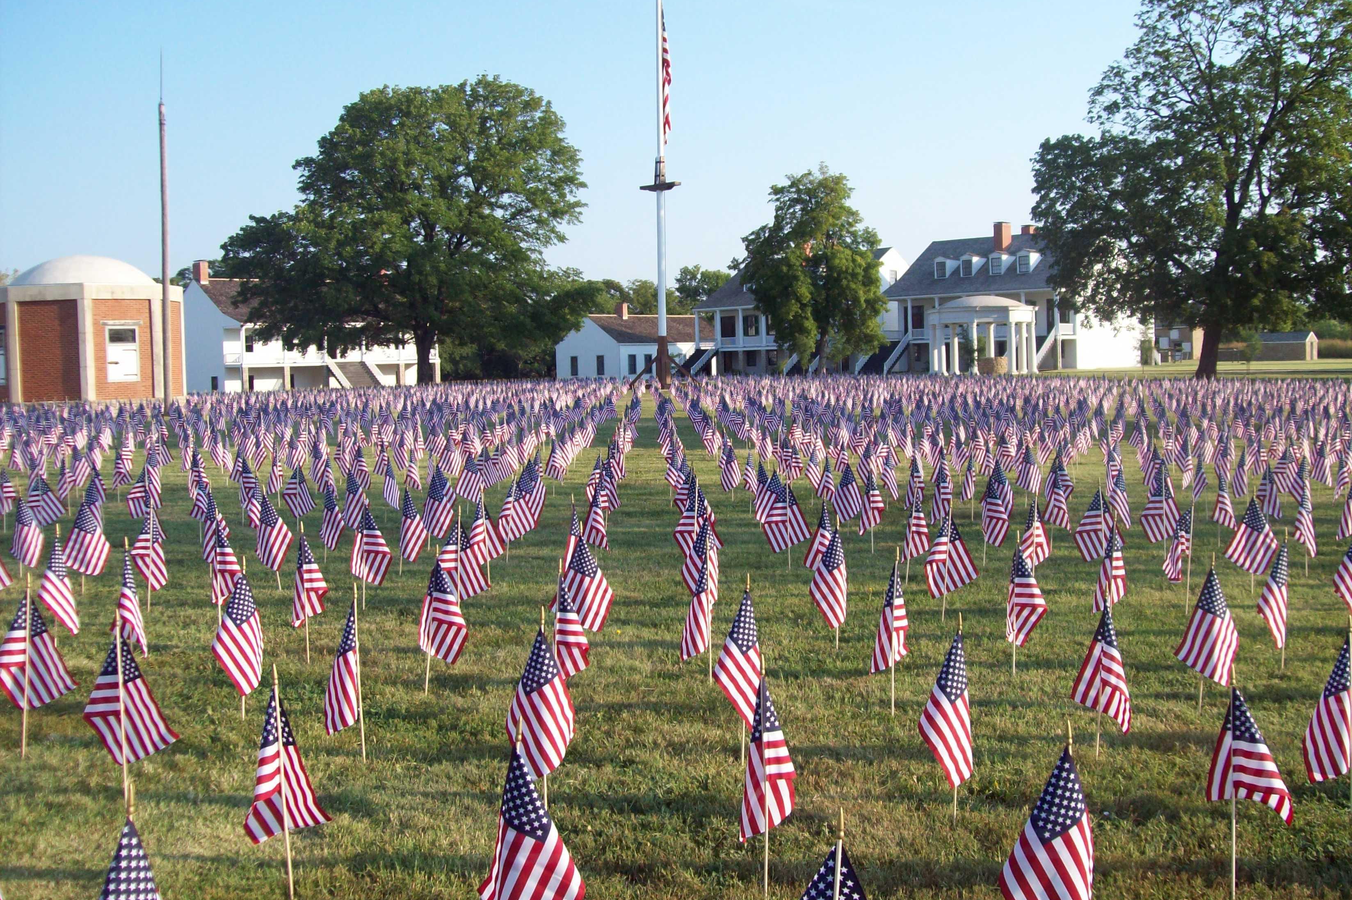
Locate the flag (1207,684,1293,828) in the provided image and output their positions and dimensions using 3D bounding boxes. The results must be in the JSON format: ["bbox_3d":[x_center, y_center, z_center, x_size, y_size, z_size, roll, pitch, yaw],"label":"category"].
[{"bbox_3d":[1.653,0.879,4.050,0.249,0.399,0.140,1,4,22],"label":"flag"}]

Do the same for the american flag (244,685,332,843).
[{"bbox_3d":[-1.114,0.903,4.040,0.250,0.450,0.150,-1,4,-9],"label":"american flag"}]

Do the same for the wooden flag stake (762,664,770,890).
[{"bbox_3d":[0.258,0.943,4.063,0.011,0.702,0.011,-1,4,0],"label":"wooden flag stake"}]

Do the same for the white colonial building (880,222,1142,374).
[{"bbox_3d":[27.100,-12.300,112.400,12.500,11.500,17.000,-4,5,-39],"label":"white colonial building"}]

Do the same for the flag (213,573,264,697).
[{"bbox_3d":[-1.890,0.798,6.071,0.219,0.533,0.150,-2,4,-17],"label":"flag"}]

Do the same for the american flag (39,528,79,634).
[{"bbox_3d":[-3.435,0.738,7.830,0.218,0.576,0.150,-3,4,-24],"label":"american flag"}]

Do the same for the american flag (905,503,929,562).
[{"bbox_3d":[1.639,0.521,9.570,0.180,0.474,0.150,0,4,10],"label":"american flag"}]

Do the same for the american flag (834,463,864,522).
[{"bbox_3d":[1.449,0.355,11.800,0.248,0.487,0.140,0,4,7],"label":"american flag"}]

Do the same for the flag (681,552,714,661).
[{"bbox_3d":[0.101,0.746,6.689,0.160,0.523,0.160,-1,4,1],"label":"flag"}]

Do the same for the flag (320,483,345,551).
[{"bbox_3d":[-2.597,0.507,10.621,0.192,0.511,0.150,-2,4,-14],"label":"flag"}]

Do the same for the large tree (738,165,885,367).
[{"bbox_3d":[9.170,-12.239,95.000,9.900,14.500,9.500,-1,4,3],"label":"large tree"}]

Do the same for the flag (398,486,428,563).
[{"bbox_3d":[-1.843,0.523,9.871,0.201,0.523,0.140,0,4,-5],"label":"flag"}]

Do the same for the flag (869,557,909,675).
[{"bbox_3d":[0.938,0.731,6.180,0.163,0.501,0.140,0,4,9],"label":"flag"}]

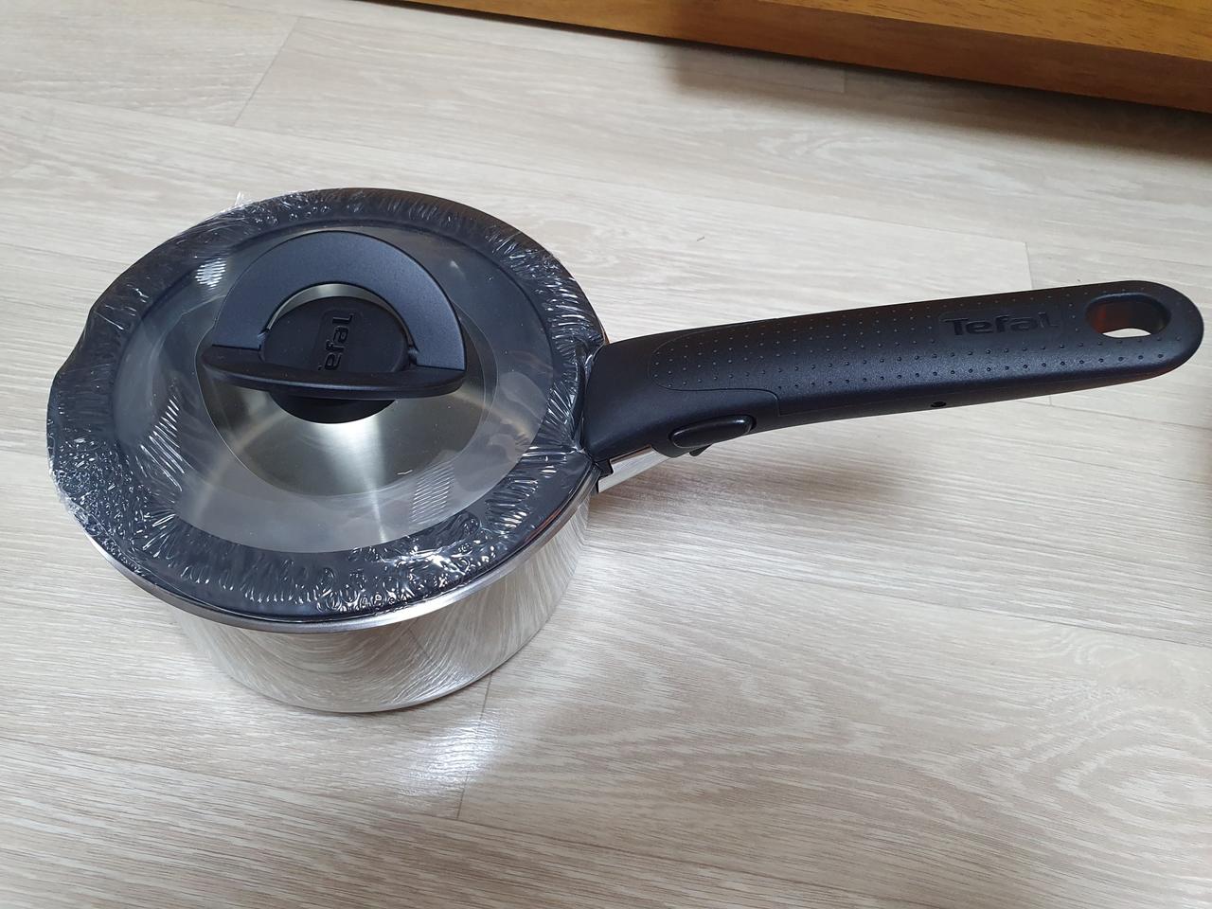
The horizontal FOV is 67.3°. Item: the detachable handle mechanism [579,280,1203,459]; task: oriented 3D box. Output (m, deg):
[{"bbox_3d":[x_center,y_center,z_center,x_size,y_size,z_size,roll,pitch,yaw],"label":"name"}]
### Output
[{"bbox_3d":[0.083,-0.026,0.287,0.184,0.032,0.037,-5,55,14],"label":"detachable handle mechanism"}]

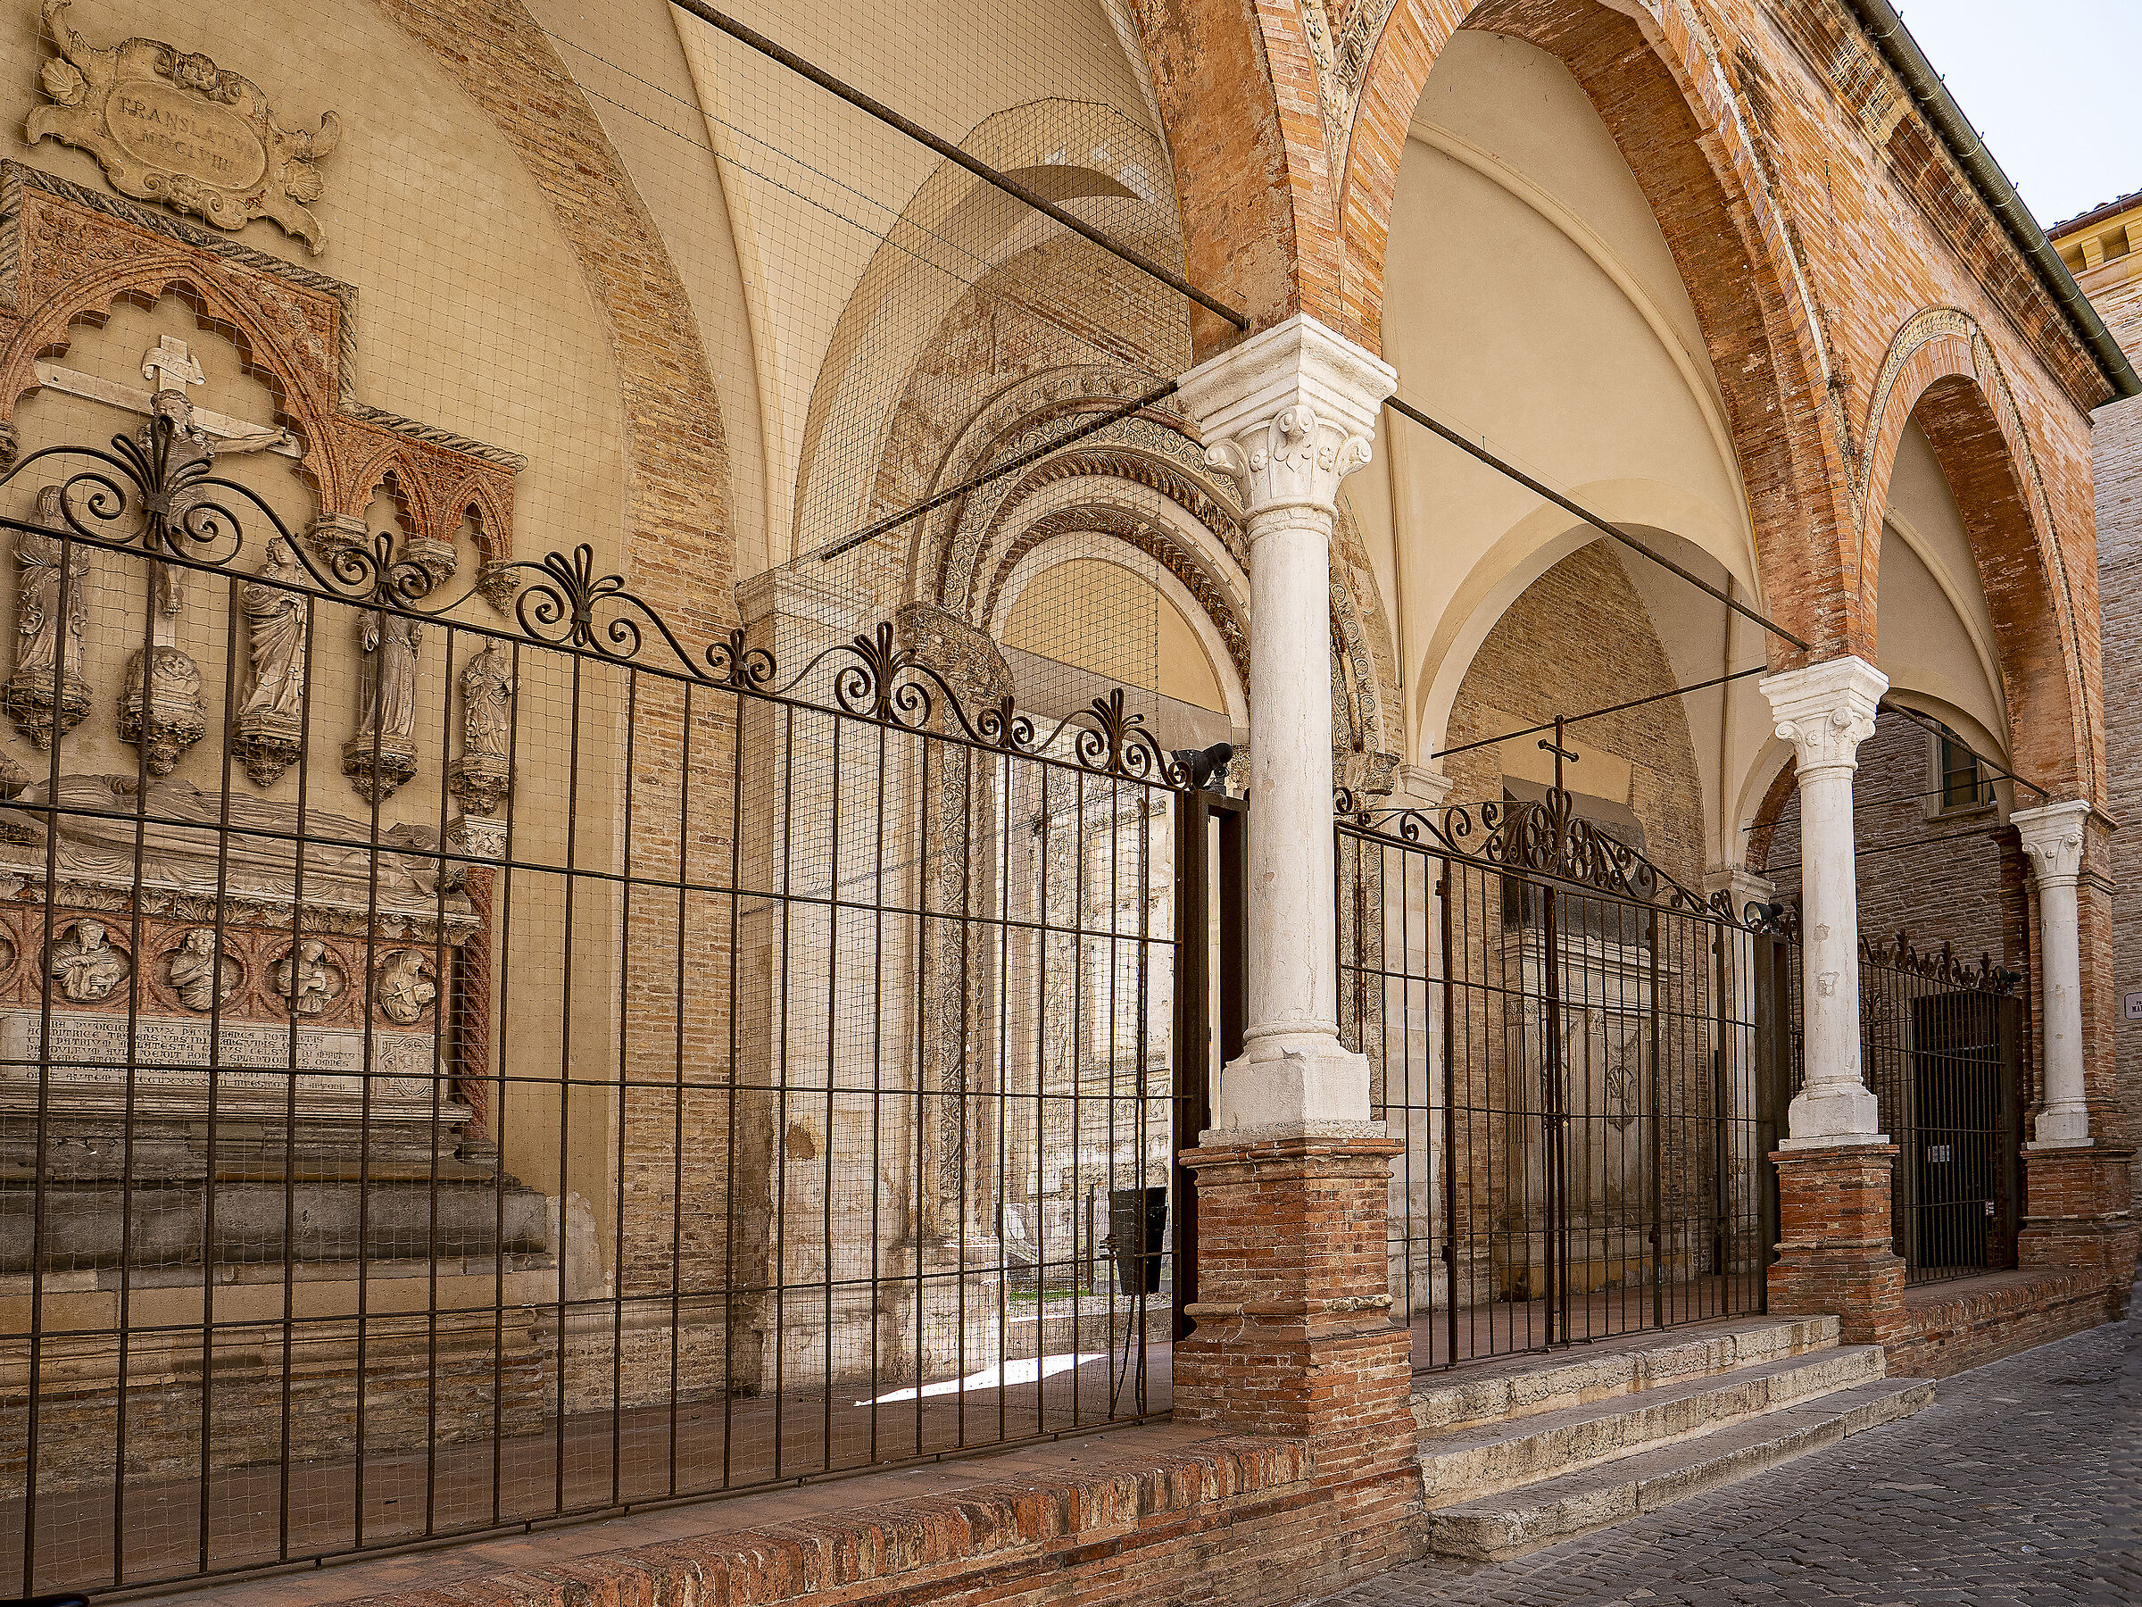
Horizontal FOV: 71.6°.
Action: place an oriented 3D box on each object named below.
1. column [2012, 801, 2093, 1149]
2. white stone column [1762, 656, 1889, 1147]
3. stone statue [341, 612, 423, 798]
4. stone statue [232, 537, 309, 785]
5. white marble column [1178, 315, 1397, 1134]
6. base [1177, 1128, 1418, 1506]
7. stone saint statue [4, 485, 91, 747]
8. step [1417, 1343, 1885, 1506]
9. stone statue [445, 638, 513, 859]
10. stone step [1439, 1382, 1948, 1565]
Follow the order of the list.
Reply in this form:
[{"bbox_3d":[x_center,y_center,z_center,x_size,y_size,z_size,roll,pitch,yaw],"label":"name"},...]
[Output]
[{"bbox_3d":[8.818,1.547,13.264,0.560,2.960,0.560,-5,-7,44],"label":"column"},{"bbox_3d":[4.820,0.654,9.434,0.560,2.960,0.560,-5,-7,44],"label":"white stone column"},{"bbox_3d":[-3.043,-0.500,6.572,0.210,1.000,0.250,-8,-11,43],"label":"stone statue"},{"bbox_3d":[-3.374,-0.596,6.264,0.210,1.040,0.250,-8,-11,43],"label":"stone statue"},{"bbox_3d":[0.841,-0.273,5.700,0.560,2.960,0.560,-5,-7,44],"label":"white marble column"},{"bbox_3d":[0.849,1.907,5.558,0.620,1.310,0.620,-8,-11,43],"label":"base"},{"bbox_3d":[-3.945,-0.723,5.726,0.210,1.020,0.250,-8,-11,43],"label":"stone saint statue"},{"bbox_3d":[3.057,3.025,7.515,5.062,0.170,0.340,13,-15,-43],"label":"step"},{"bbox_3d":[-2.810,-0.279,7.085,0.260,1.080,0.210,7,-11,-42],"label":"stone statue"},{"bbox_3d":[3.249,3.152,7.299,4.972,0.165,0.340,13,-15,-43],"label":"stone step"}]

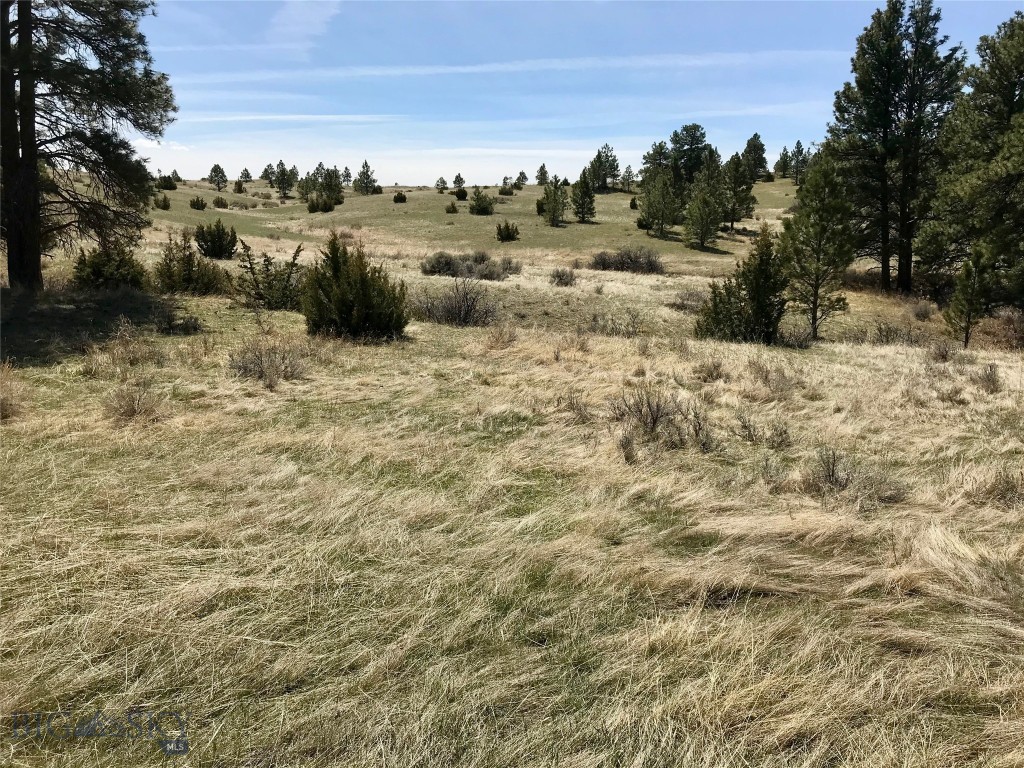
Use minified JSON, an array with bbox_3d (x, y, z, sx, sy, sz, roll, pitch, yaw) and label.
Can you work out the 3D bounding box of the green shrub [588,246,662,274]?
[{"bbox_3d":[4.462,-4.810,32.000,2.802,1.136,1.681,2,13,8],"label":"green shrub"}]

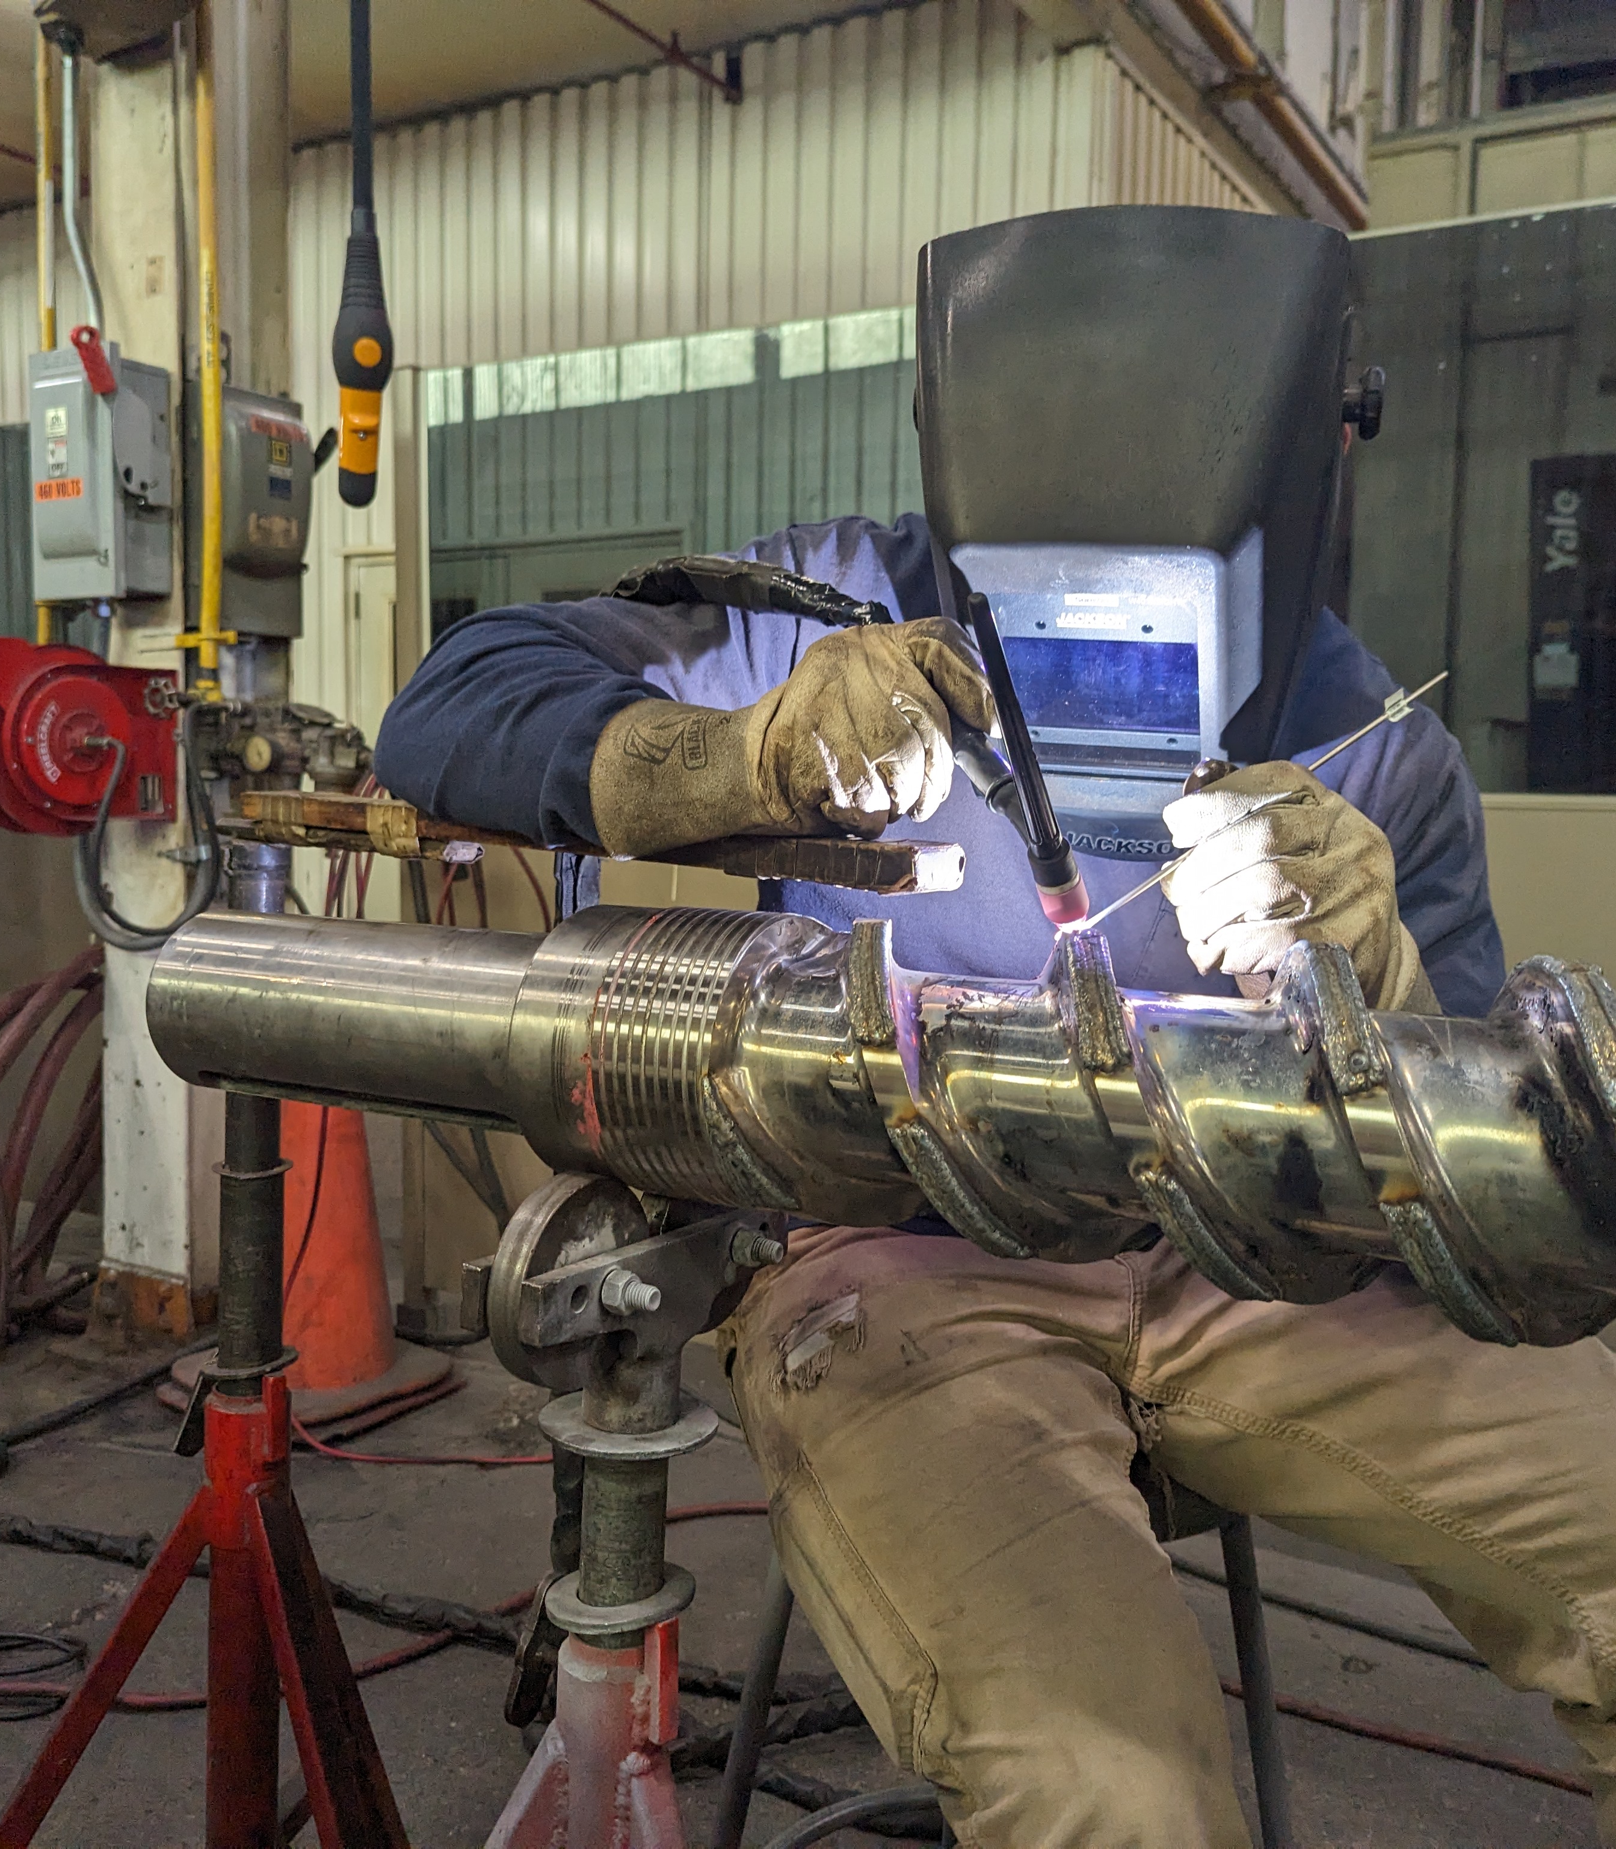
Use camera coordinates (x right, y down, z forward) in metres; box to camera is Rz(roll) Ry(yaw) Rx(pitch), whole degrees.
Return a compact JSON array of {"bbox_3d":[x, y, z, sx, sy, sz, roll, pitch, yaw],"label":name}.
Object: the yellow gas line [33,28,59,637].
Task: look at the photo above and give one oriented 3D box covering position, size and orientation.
[{"bbox_3d":[-1.359,-1.037,3.042,0.028,1.077,0.028,3,5,29],"label":"yellow gas line"}]

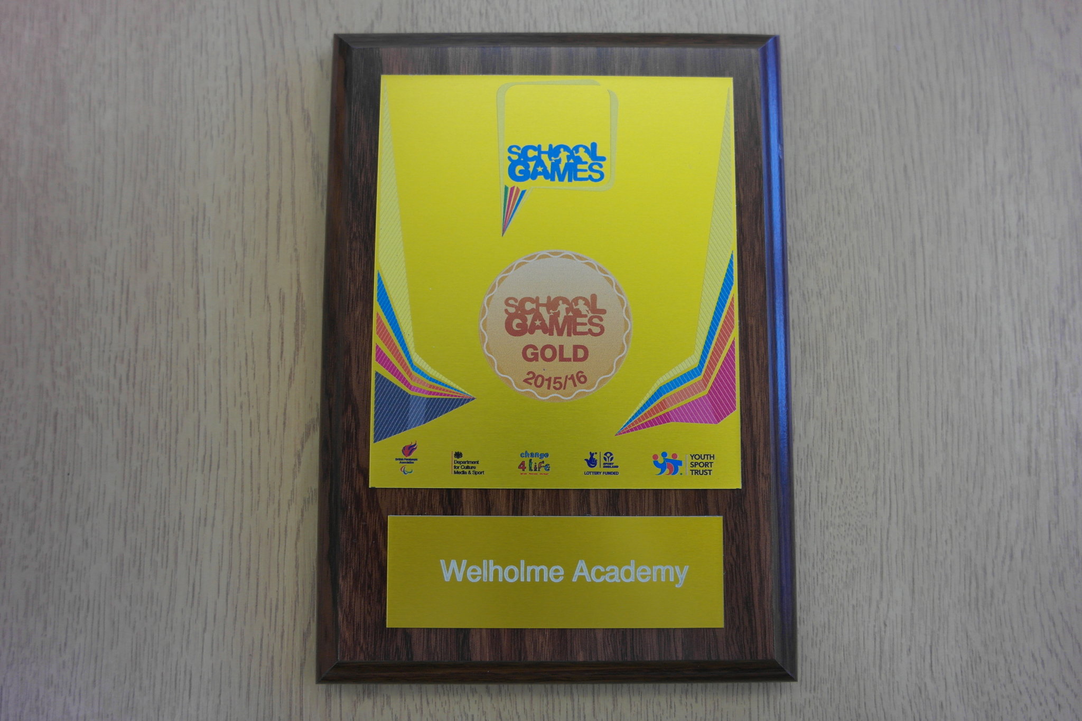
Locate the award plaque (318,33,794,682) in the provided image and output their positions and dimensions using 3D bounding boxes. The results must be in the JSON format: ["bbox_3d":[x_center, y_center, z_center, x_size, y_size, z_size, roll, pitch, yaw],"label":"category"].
[{"bbox_3d":[0.004,-0.004,0.201,0.128,0.013,0.180,0,85,0],"label":"award plaque"}]

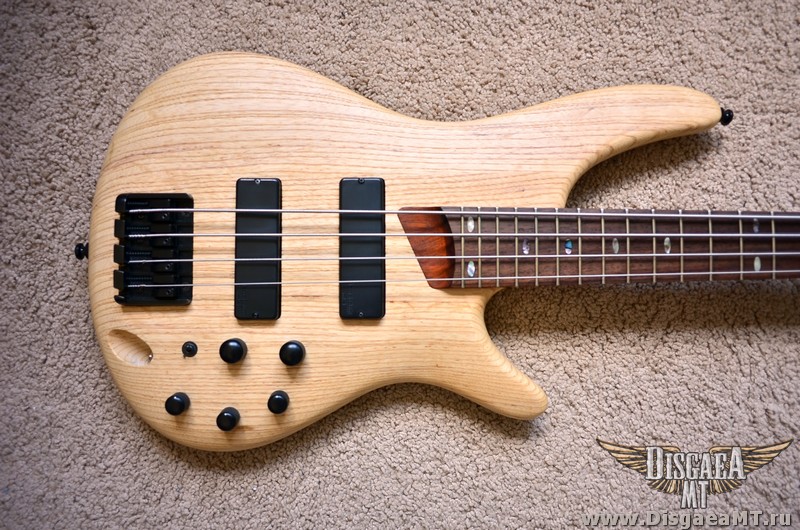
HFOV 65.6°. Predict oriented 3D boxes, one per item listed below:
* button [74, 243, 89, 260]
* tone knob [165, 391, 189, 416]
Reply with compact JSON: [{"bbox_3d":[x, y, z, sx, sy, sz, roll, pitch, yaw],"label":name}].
[{"bbox_3d":[-0.248,-0.010,0.489,0.012,0.013,0.013,0,88,-2],"label":"button"},{"bbox_3d":[-0.169,0.105,0.470,0.015,0.016,0.015,0,89,-2],"label":"tone knob"}]

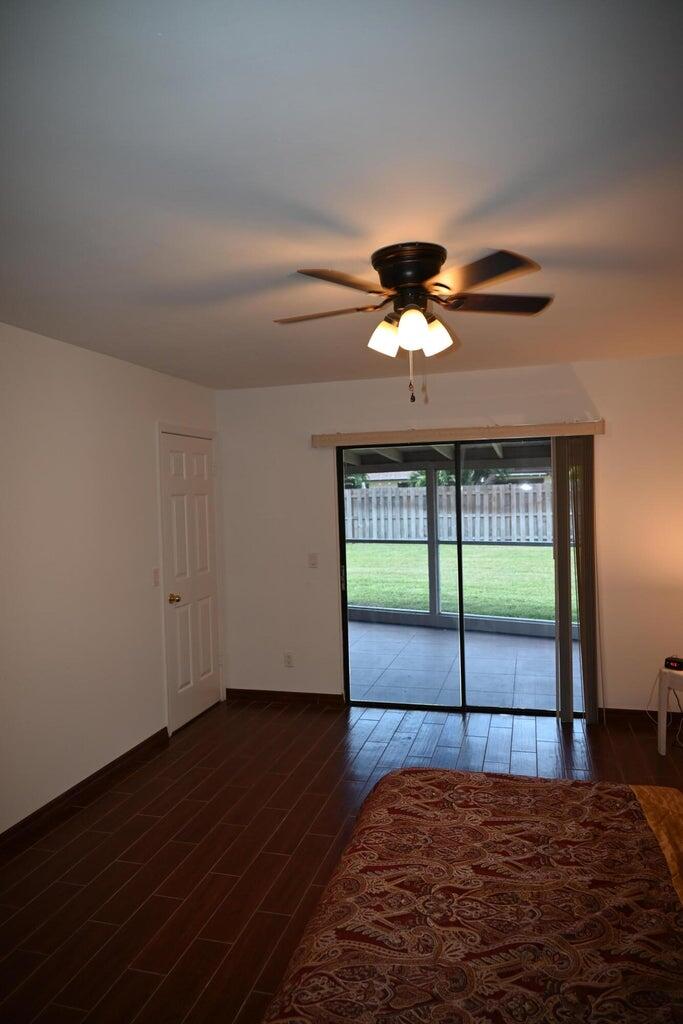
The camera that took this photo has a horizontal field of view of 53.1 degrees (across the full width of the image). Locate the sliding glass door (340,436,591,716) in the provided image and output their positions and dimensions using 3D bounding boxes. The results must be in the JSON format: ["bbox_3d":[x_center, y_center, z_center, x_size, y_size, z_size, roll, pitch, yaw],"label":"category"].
[{"bbox_3d":[0.875,0.468,4.923,1.797,1.945,0.090,-1,1,16],"label":"sliding glass door"}]

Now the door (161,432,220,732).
[{"bbox_3d":[-1.092,0.470,4.944,0.040,2.030,0.780,-1,1,16],"label":"door"}]

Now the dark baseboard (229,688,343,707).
[{"bbox_3d":[-0.445,1.428,5.272,0.968,0.088,0.015,-1,1,16],"label":"dark baseboard"}]

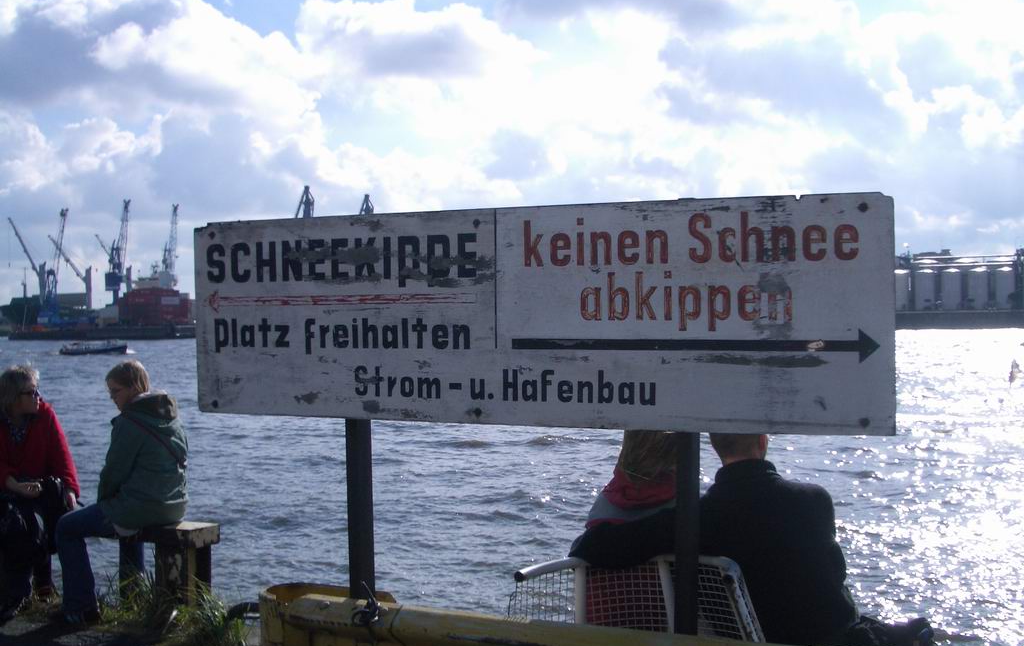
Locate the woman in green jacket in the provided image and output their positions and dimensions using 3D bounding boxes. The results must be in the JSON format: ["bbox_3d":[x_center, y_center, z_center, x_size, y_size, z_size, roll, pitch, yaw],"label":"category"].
[{"bbox_3d":[-1.945,0.820,6.080,0.720,1.270,0.600,-1,0,18],"label":"woman in green jacket"}]

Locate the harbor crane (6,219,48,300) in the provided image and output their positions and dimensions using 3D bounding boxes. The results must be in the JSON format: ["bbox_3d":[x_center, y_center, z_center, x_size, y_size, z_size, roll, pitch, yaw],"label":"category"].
[{"bbox_3d":[-178.139,-21.832,445.000,17.000,33.500,5.000,-1,0,-28],"label":"harbor crane"}]

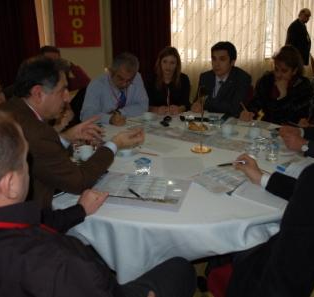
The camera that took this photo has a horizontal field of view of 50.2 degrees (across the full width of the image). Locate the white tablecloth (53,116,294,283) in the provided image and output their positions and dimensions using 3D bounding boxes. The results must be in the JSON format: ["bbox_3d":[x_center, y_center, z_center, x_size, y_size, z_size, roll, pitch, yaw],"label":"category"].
[{"bbox_3d":[0.062,0.332,2.062,1.820,0.750,1.820,0,17,0],"label":"white tablecloth"}]

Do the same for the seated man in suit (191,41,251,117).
[{"bbox_3d":[0.469,-0.169,2.703,0.540,1.320,0.780,10,20,29],"label":"seated man in suit"}]

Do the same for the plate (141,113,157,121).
[{"bbox_3d":[-0.059,-0.239,2.575,0.135,0.035,0.135,0,17,0],"label":"plate"}]

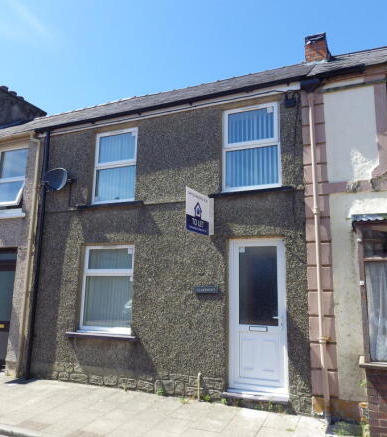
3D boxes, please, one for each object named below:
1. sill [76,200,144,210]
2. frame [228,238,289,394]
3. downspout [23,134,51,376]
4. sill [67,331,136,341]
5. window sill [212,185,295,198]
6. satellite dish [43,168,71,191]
[{"bbox_3d":[-1.409,-0.214,6.376,1.342,0.060,0.180,-3,-11,23],"label":"sill"},{"bbox_3d":[0.913,1.325,5.217,0.860,2.099,0.080,-3,-11,23],"label":"frame"},{"bbox_3d":[-2.816,0.535,6.757,0.080,4.518,0.085,-3,-11,23],"label":"downspout"},{"bbox_3d":[-1.473,1.920,5.998,1.343,0.060,0.180,-3,-11,23],"label":"sill"},{"bbox_3d":[0.846,-0.385,5.428,1.246,0.060,0.180,-3,-11,23],"label":"window sill"},{"bbox_3d":[-2.455,-0.686,6.599,0.500,0.430,0.320,-2,-11,18],"label":"satellite dish"}]

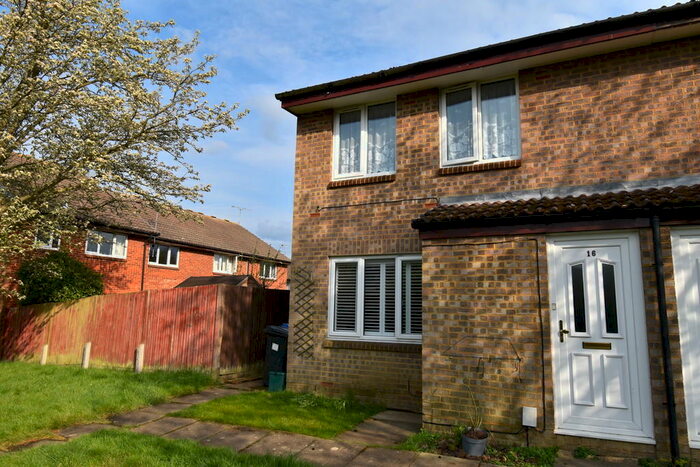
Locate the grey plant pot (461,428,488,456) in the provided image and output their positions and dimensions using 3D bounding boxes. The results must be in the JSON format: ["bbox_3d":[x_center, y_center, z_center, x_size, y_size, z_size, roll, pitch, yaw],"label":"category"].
[{"bbox_3d":[1.341,2.253,4.574,0.275,0.193,0.275,-3,-9,25],"label":"grey plant pot"}]

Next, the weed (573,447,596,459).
[{"bbox_3d":[2.396,2.229,4.356,0.200,0.085,0.110,-3,-9,25],"label":"weed"}]

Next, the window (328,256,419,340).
[{"bbox_3d":[0.472,1.031,6.731,1.780,1.339,0.100,-3,-9,25],"label":"window"}]

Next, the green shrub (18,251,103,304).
[{"bbox_3d":[-7.718,1.750,11.309,1.950,2.600,1.800,6,-10,-33],"label":"green shrub"}]

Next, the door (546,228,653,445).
[{"bbox_3d":[2.593,1.045,4.503,0.890,2.110,0.110,-3,-9,25],"label":"door"}]

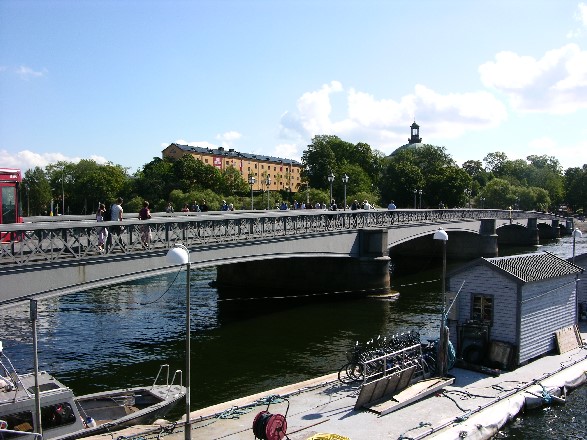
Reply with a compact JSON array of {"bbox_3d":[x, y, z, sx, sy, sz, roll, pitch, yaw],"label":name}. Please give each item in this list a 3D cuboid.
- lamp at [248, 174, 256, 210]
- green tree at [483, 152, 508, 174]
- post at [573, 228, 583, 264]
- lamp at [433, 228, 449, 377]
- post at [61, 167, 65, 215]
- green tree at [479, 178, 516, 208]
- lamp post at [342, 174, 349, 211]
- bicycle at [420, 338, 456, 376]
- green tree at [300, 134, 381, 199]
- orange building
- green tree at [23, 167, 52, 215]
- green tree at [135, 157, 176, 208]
[{"bbox_3d":[-2.774,-1.335,40.279,0.420,3.450,0.420,0,2,0],"label":"lamp"},{"bbox_3d":[64.782,-12.759,189.711,10.000,17.300,10.000,0,2,0],"label":"green tree"},{"bbox_3d":[11.781,2.431,24.772,0.500,4.250,0.420,-1,2,-43],"label":"post"},{"bbox_3d":[4.370,2.449,17.672,0.480,4.420,0.420,-1,2,-43],"label":"lamp"},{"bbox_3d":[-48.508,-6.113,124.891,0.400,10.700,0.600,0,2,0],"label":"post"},{"bbox_3d":[50.137,-5.313,144.899,8.800,9.600,8.800,0,2,0],"label":"green tree"},{"bbox_3d":[3.432,-1.273,38.879,0.420,3.500,0.420,0,2,0],"label":"lamp post"},{"bbox_3d":[4.167,4.095,18.516,0.600,1.080,1.750,-1,2,-38],"label":"bicycle"},{"bbox_3d":[13.453,-13.245,164.700,22.500,20.800,20.000,0,2,0],"label":"green tree"},{"bbox_3d":[-21.240,-20.137,250.352,10.200,16.000,88.000,1,2,29],"label":"orange building"},{"bbox_3d":[-73.274,-8.525,169.848,8.800,13.700,8.800,0,2,0],"label":"green tree"},{"bbox_3d":[-41.310,-10.885,177.780,12.500,16.500,12.500,0,2,0],"label":"green tree"}]

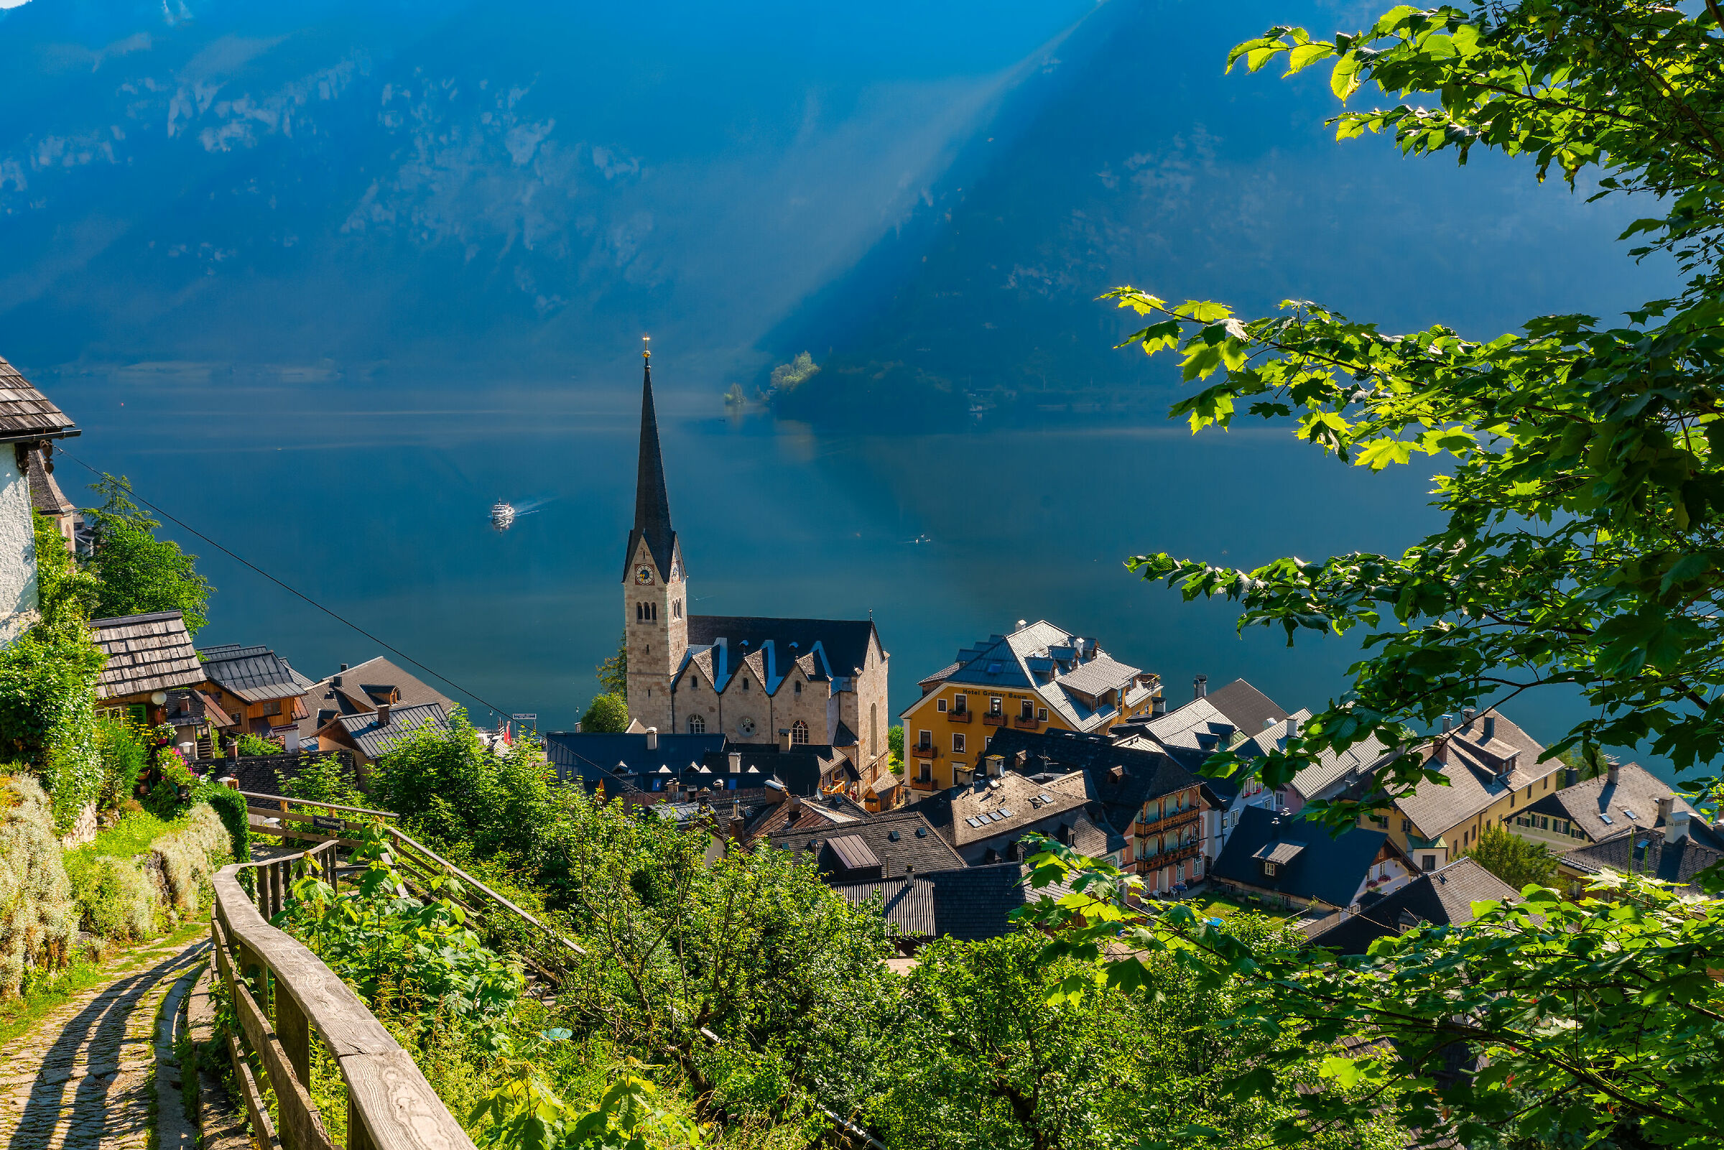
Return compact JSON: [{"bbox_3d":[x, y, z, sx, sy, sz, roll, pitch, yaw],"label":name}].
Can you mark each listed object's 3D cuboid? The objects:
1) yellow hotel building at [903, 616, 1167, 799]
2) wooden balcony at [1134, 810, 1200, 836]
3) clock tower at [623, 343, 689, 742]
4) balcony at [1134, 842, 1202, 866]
[{"bbox_3d":[17.473,14.136,170.051,19.200,18.700,22.000,4,10,29],"label":"yellow hotel building"},{"bbox_3d":[25.201,20.309,138.192,6.800,1.120,1.050,-8,11,-39],"label":"wooden balcony"},{"bbox_3d":[-21.211,-0.650,170.739,5.100,46.670,5.100,1,9,16],"label":"clock tower"},{"bbox_3d":[25.262,23.276,138.634,6.800,1.120,1.050,-8,11,-39],"label":"balcony"}]

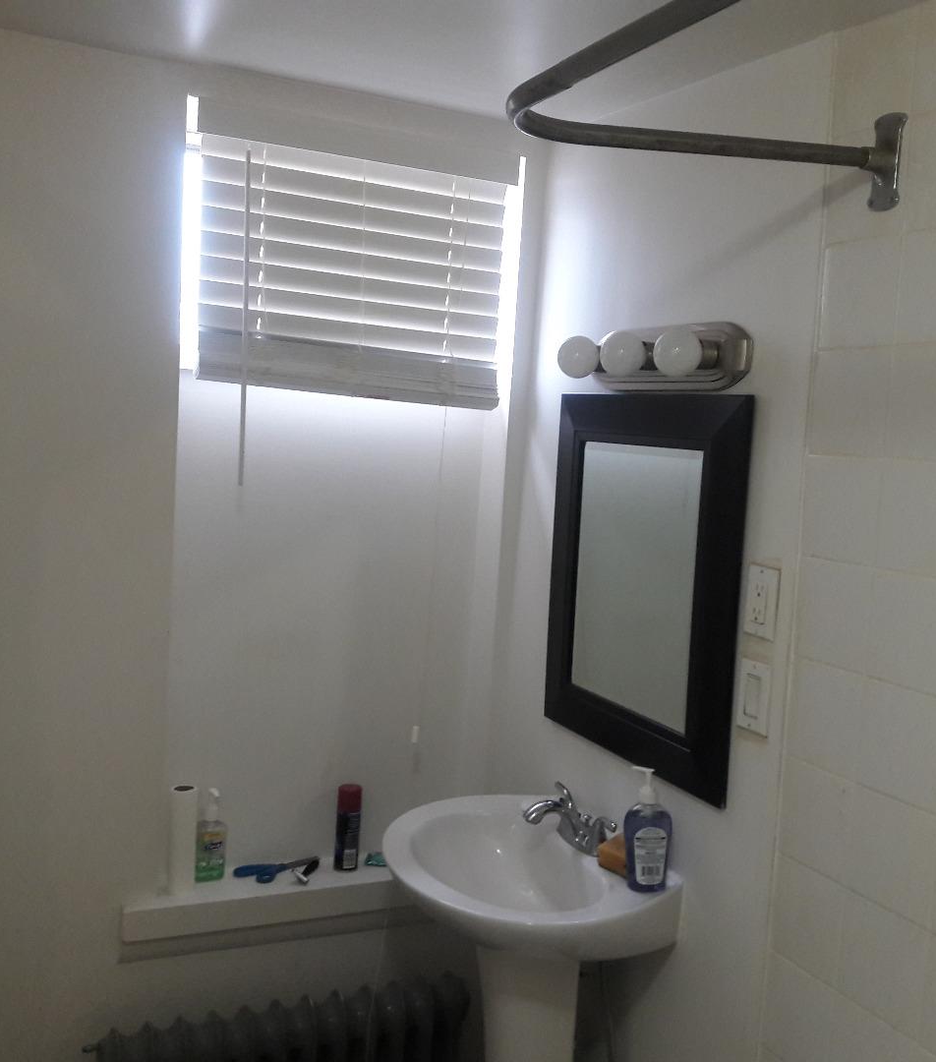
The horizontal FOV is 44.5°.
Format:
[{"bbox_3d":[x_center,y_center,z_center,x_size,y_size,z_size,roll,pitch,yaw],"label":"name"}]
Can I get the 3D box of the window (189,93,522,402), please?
[{"bbox_3d":[-0.237,-0.548,2.380,0.710,0.545,0.110,1,6,-25],"label":"window"}]

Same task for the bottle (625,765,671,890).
[{"bbox_3d":[0.312,0.510,1.964,0.080,0.203,0.053,4,5,9],"label":"bottle"}]

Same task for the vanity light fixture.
[{"bbox_3d":[0.293,-0.315,2.051,0.140,0.115,0.490,1,6,-25],"label":"vanity light fixture"}]

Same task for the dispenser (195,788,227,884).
[{"bbox_3d":[-0.542,0.637,2.412,0.065,0.188,0.048,0,6,-37],"label":"dispenser"}]

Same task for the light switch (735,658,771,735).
[{"bbox_3d":[0.456,0.264,1.826,0.009,0.114,0.071,1,6,-25],"label":"light switch"}]

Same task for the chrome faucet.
[{"bbox_3d":[0.175,0.544,2.140,0.165,0.088,0.225,1,6,-25],"label":"chrome faucet"}]

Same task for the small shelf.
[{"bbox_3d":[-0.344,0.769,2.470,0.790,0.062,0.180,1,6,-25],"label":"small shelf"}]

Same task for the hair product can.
[{"bbox_3d":[-0.258,0.647,2.517,0.054,0.184,0.054,3,5,0],"label":"hair product can"}]

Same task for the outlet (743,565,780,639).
[{"bbox_3d":[0.466,0.113,1.813,0.009,0.114,0.071,1,6,-25],"label":"outlet"}]

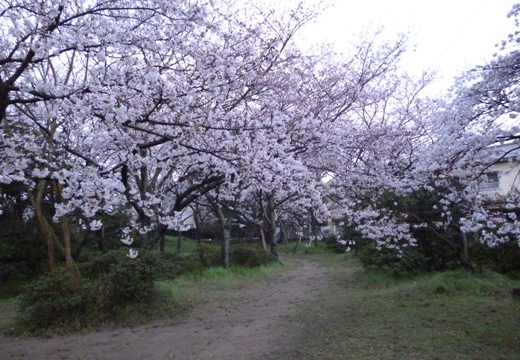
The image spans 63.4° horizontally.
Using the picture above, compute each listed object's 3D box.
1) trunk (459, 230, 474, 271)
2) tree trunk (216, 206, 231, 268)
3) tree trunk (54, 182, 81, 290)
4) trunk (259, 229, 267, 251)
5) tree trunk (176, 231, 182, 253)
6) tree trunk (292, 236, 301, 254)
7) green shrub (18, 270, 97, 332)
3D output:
[{"bbox_3d":[5.057,1.726,10.300,0.392,1.029,0.280,0,-5,0],"label":"trunk"},{"bbox_3d":[-1.024,1.585,11.800,0.393,1.739,0.340,0,-5,0],"label":"tree trunk"},{"bbox_3d":[-2.929,0.875,6.400,0.396,1.703,0.300,0,-5,0],"label":"tree trunk"},{"bbox_3d":[0.099,2.348,16.600,0.316,0.789,0.240,0,-5,0],"label":"trunk"},{"bbox_3d":[-3.158,2.452,16.500,0.235,0.863,0.200,0,-5,0],"label":"tree trunk"},{"bbox_3d":[1.415,2.500,16.300,0.310,0.698,0.240,0,-5,0],"label":"tree trunk"},{"bbox_3d":[-2.880,1.580,5.950,1.130,0.750,1.050,0,-5,0],"label":"green shrub"}]

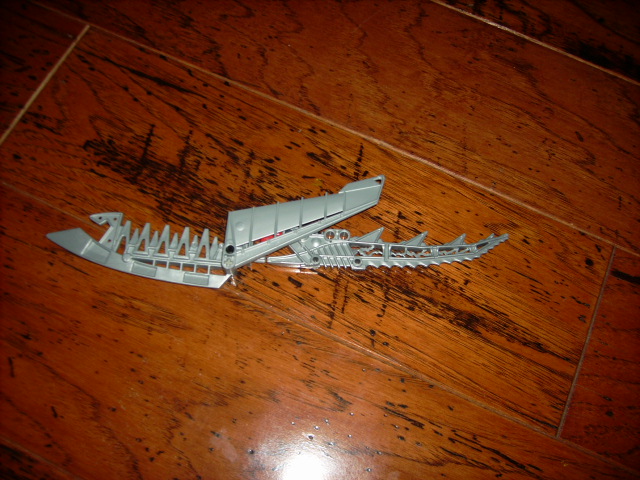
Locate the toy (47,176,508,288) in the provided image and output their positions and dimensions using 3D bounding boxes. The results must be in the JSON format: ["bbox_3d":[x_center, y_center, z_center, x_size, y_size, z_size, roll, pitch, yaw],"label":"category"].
[{"bbox_3d":[-0.022,-0.005,0.342,0.265,0.026,0.065,-3,69,-4],"label":"toy"}]

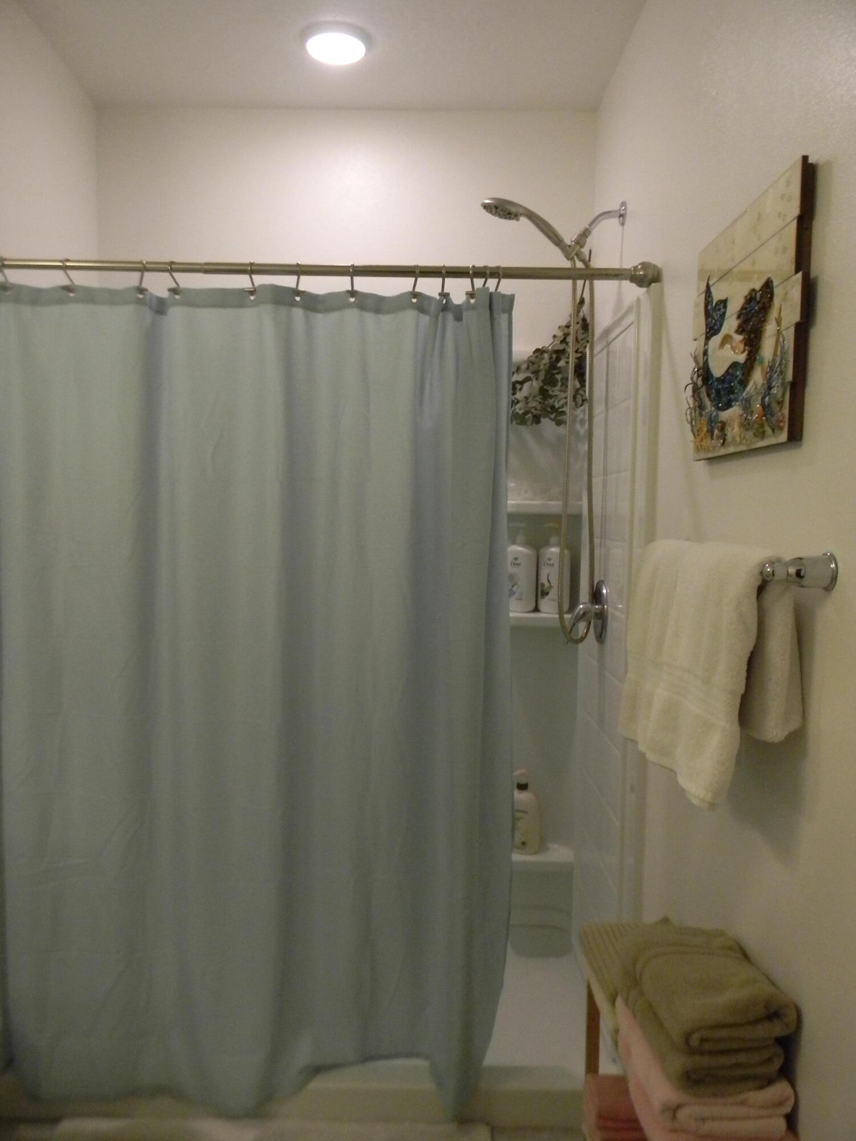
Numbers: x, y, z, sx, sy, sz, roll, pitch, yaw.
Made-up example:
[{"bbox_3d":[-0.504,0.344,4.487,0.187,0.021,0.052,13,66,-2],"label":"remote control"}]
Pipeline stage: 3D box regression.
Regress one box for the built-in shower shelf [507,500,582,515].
[{"bbox_3d":[0.338,-0.192,2.803,0.240,0.035,0.115,1,4,-1],"label":"built-in shower shelf"}]

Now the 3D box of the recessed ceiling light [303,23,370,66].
[{"bbox_3d":[-0.236,-1.350,2.374,0.178,0.032,0.178,1,4,-1],"label":"recessed ceiling light"}]

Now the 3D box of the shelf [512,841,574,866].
[{"bbox_3d":[0.329,0.890,2.870,0.225,0.034,0.115,1,4,-1],"label":"shelf"}]

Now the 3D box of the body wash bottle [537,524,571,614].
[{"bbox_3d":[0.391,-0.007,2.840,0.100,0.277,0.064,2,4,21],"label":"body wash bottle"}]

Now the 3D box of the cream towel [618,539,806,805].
[{"bbox_3d":[0.425,0.138,1.482,0.105,0.360,0.555,1,4,-1],"label":"cream towel"}]

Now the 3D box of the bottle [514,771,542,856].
[{"bbox_3d":[0.298,0.745,2.871,0.103,0.258,0.066,3,4,24],"label":"bottle"}]

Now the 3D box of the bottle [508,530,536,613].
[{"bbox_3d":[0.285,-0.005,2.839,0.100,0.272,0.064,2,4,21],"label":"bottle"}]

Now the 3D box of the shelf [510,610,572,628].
[{"bbox_3d":[0.332,0.149,2.824,0.235,0.034,0.115,1,4,-1],"label":"shelf"}]

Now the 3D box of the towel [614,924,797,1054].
[{"bbox_3d":[0.391,0.582,1.309,0.175,0.078,0.235,1,4,-1],"label":"towel"}]

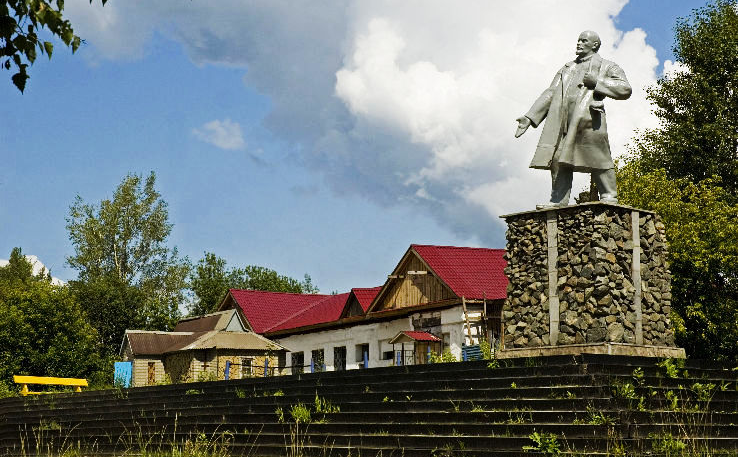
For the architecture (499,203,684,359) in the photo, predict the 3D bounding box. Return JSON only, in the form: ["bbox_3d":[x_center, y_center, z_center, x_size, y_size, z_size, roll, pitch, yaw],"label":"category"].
[{"bbox_3d":[3.210,0.899,22.082,1.930,2.140,1.930,-8,-11,44],"label":"architecture"}]

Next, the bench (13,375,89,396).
[{"bbox_3d":[-8.455,4.314,40.792,2.150,0.800,0.600,7,-10,-42],"label":"bench"}]

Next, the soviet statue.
[{"bbox_3d":[2.985,-1.526,22.211,1.500,2.680,1.050,-6,-10,38],"label":"soviet statue"}]

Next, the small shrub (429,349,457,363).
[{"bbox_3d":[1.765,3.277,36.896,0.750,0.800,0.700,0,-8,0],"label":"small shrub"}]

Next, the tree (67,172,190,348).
[{"bbox_3d":[-13.151,3.809,83.251,6.700,13.400,6.300,0,-8,0],"label":"tree"}]

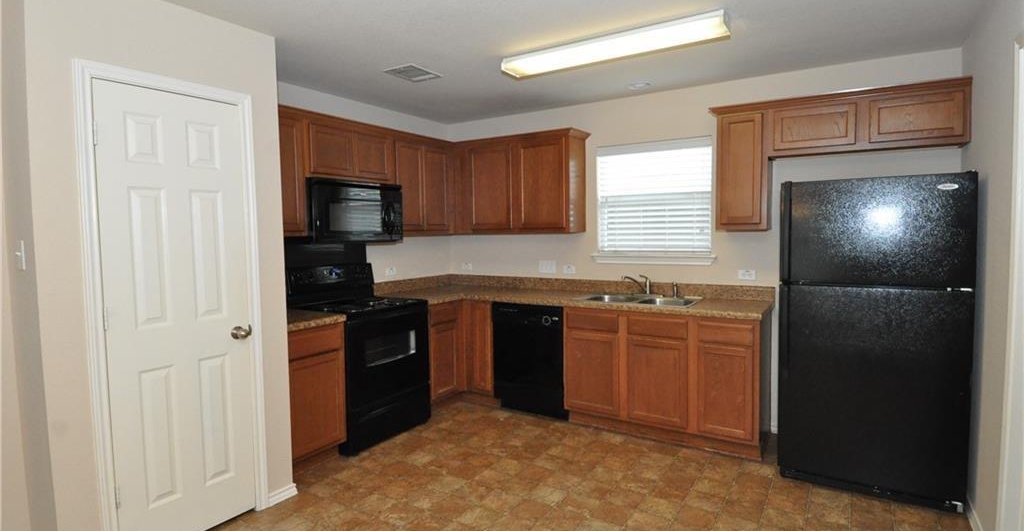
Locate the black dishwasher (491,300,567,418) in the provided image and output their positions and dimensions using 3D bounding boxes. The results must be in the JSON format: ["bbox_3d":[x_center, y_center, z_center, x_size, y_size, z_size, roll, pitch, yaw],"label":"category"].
[{"bbox_3d":[0.260,0.710,4.122,0.630,0.852,0.569,1,4,33],"label":"black dishwasher"}]

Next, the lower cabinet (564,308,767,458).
[{"bbox_3d":[1.093,0.732,3.636,1.294,0.876,0.625,1,4,32],"label":"lower cabinet"}]

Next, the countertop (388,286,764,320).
[{"bbox_3d":[0.319,0.271,3.834,2.840,0.040,1.066,1,4,32],"label":"countertop"}]

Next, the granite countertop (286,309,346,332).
[{"bbox_3d":[-1.419,0.333,3.140,0.643,0.040,0.460,1,4,32],"label":"granite countertop"}]

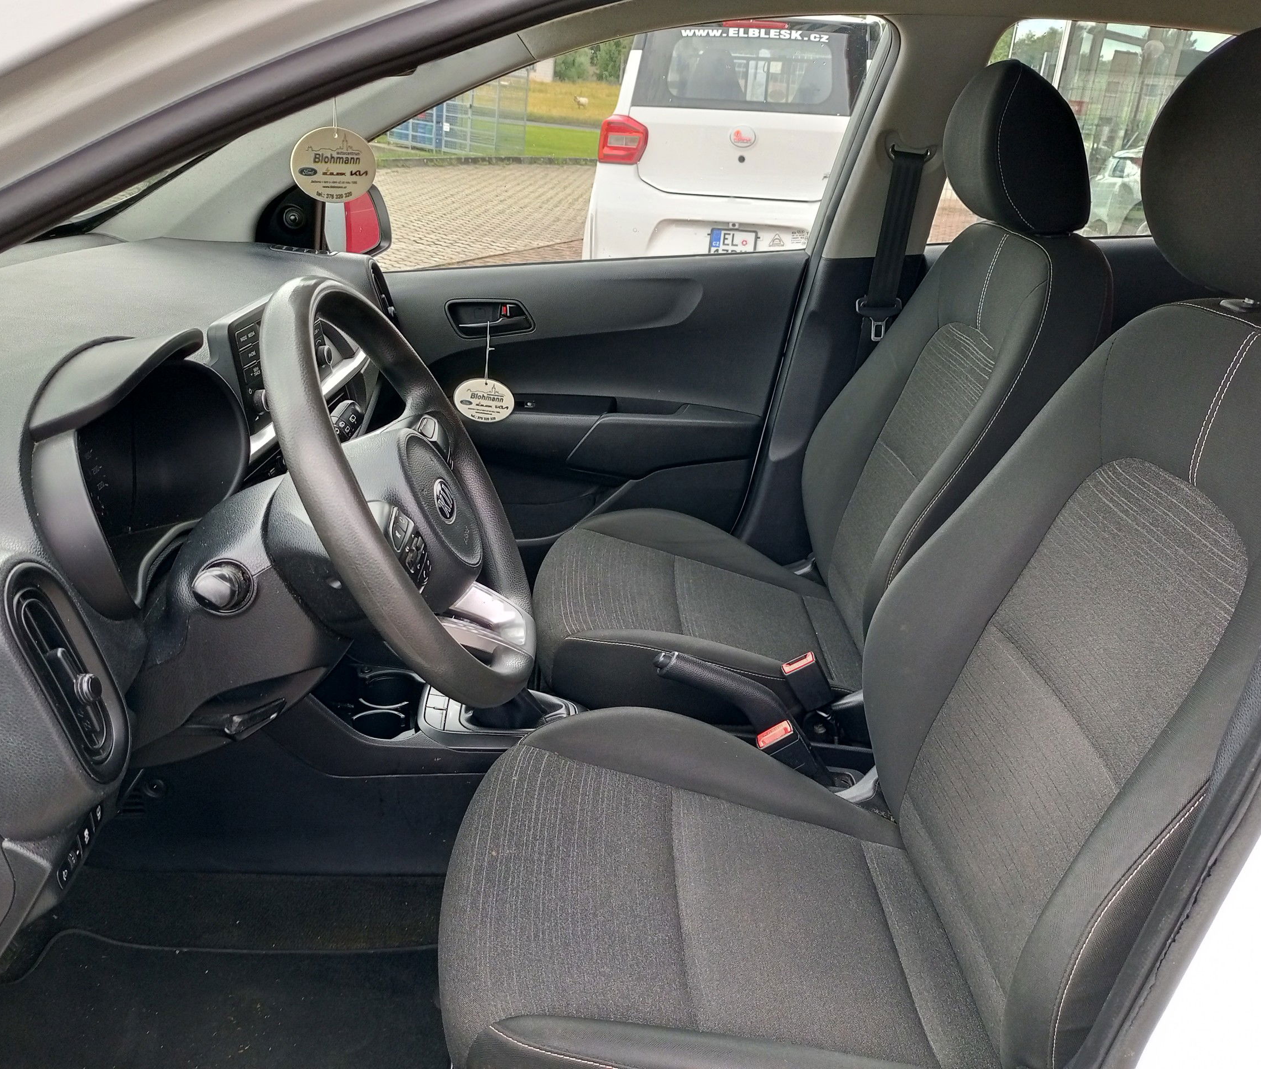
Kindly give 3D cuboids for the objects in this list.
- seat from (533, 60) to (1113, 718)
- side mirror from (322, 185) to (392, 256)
[{"bbox_3d":[0.230,-0.156,1.460,0.740,0.970,0.500,4,22,1],"label":"seat"},{"bbox_3d":[-0.527,-0.578,1.860,0.115,0.148,0.200,11,23,16],"label":"side mirror"}]

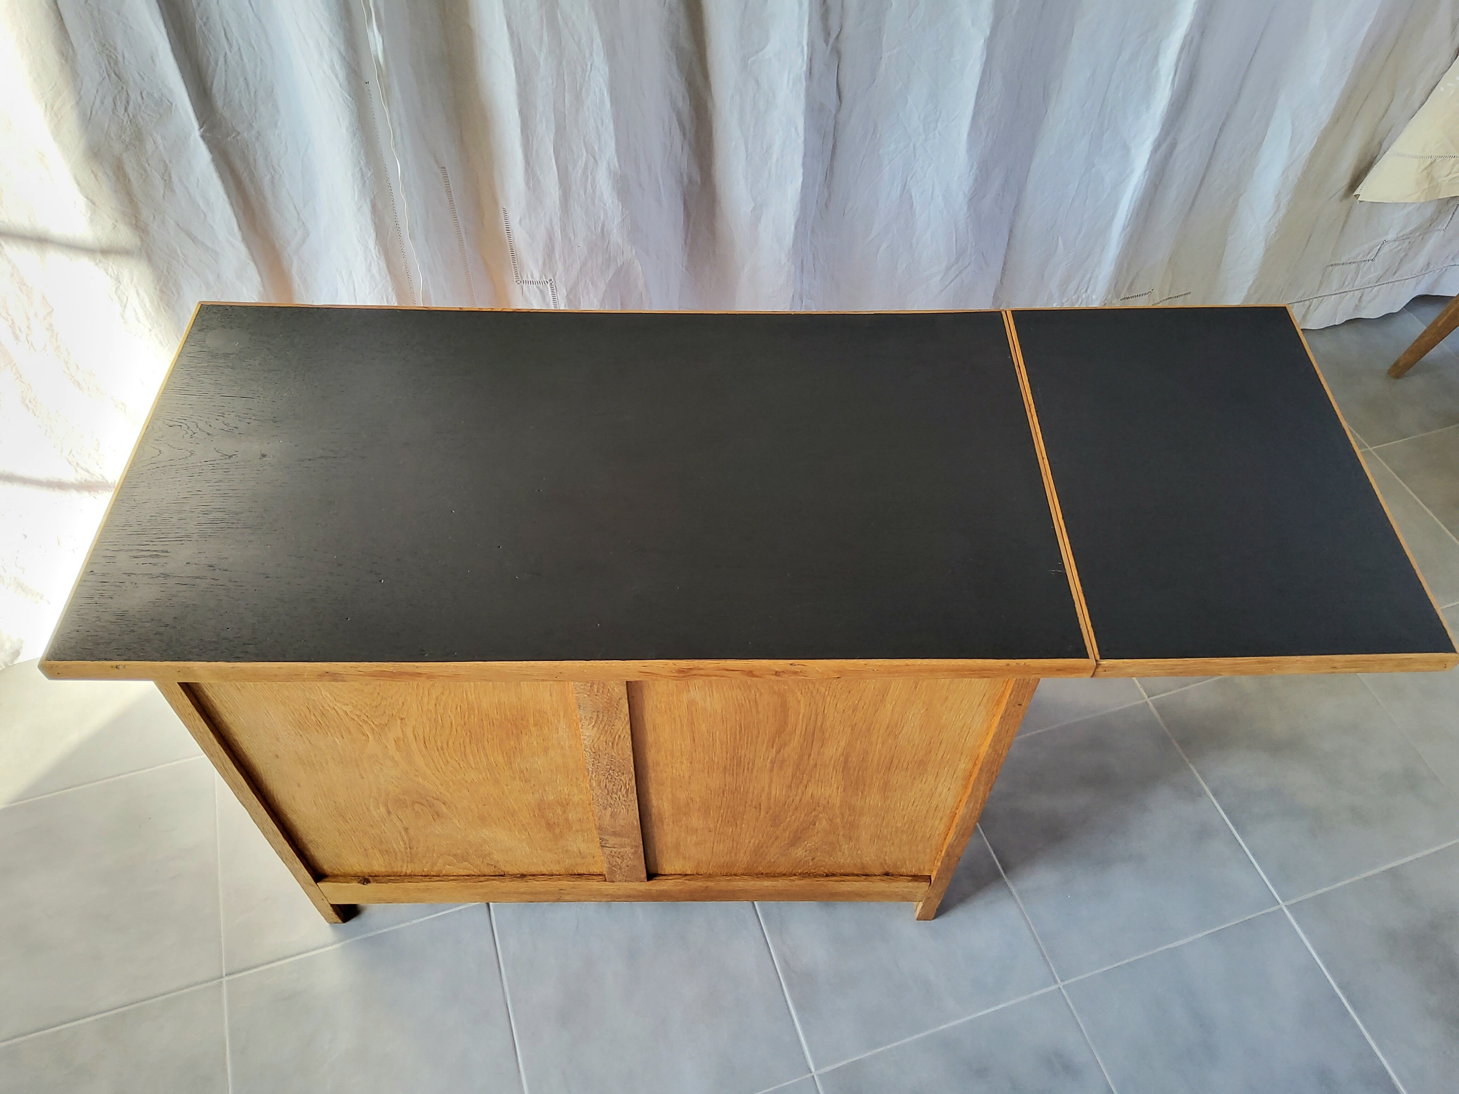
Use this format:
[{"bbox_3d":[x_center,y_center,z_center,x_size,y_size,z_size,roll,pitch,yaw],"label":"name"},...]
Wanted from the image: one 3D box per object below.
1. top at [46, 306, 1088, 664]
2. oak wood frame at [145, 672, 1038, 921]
[{"bbox_3d":[-0.163,-0.093,1.302,1.057,0.032,0.545,0,51,-1],"label":"top"},{"bbox_3d":[-0.146,0.153,1.608,0.948,0.740,0.530,0,51,-1],"label":"oak wood frame"}]

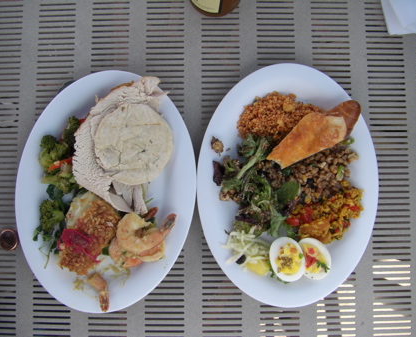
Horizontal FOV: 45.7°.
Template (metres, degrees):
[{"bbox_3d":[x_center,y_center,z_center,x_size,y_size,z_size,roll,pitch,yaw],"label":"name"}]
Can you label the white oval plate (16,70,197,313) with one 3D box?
[{"bbox_3d":[-0.127,0.028,0.626,0.225,0.026,0.303,7,87,1],"label":"white oval plate"}]

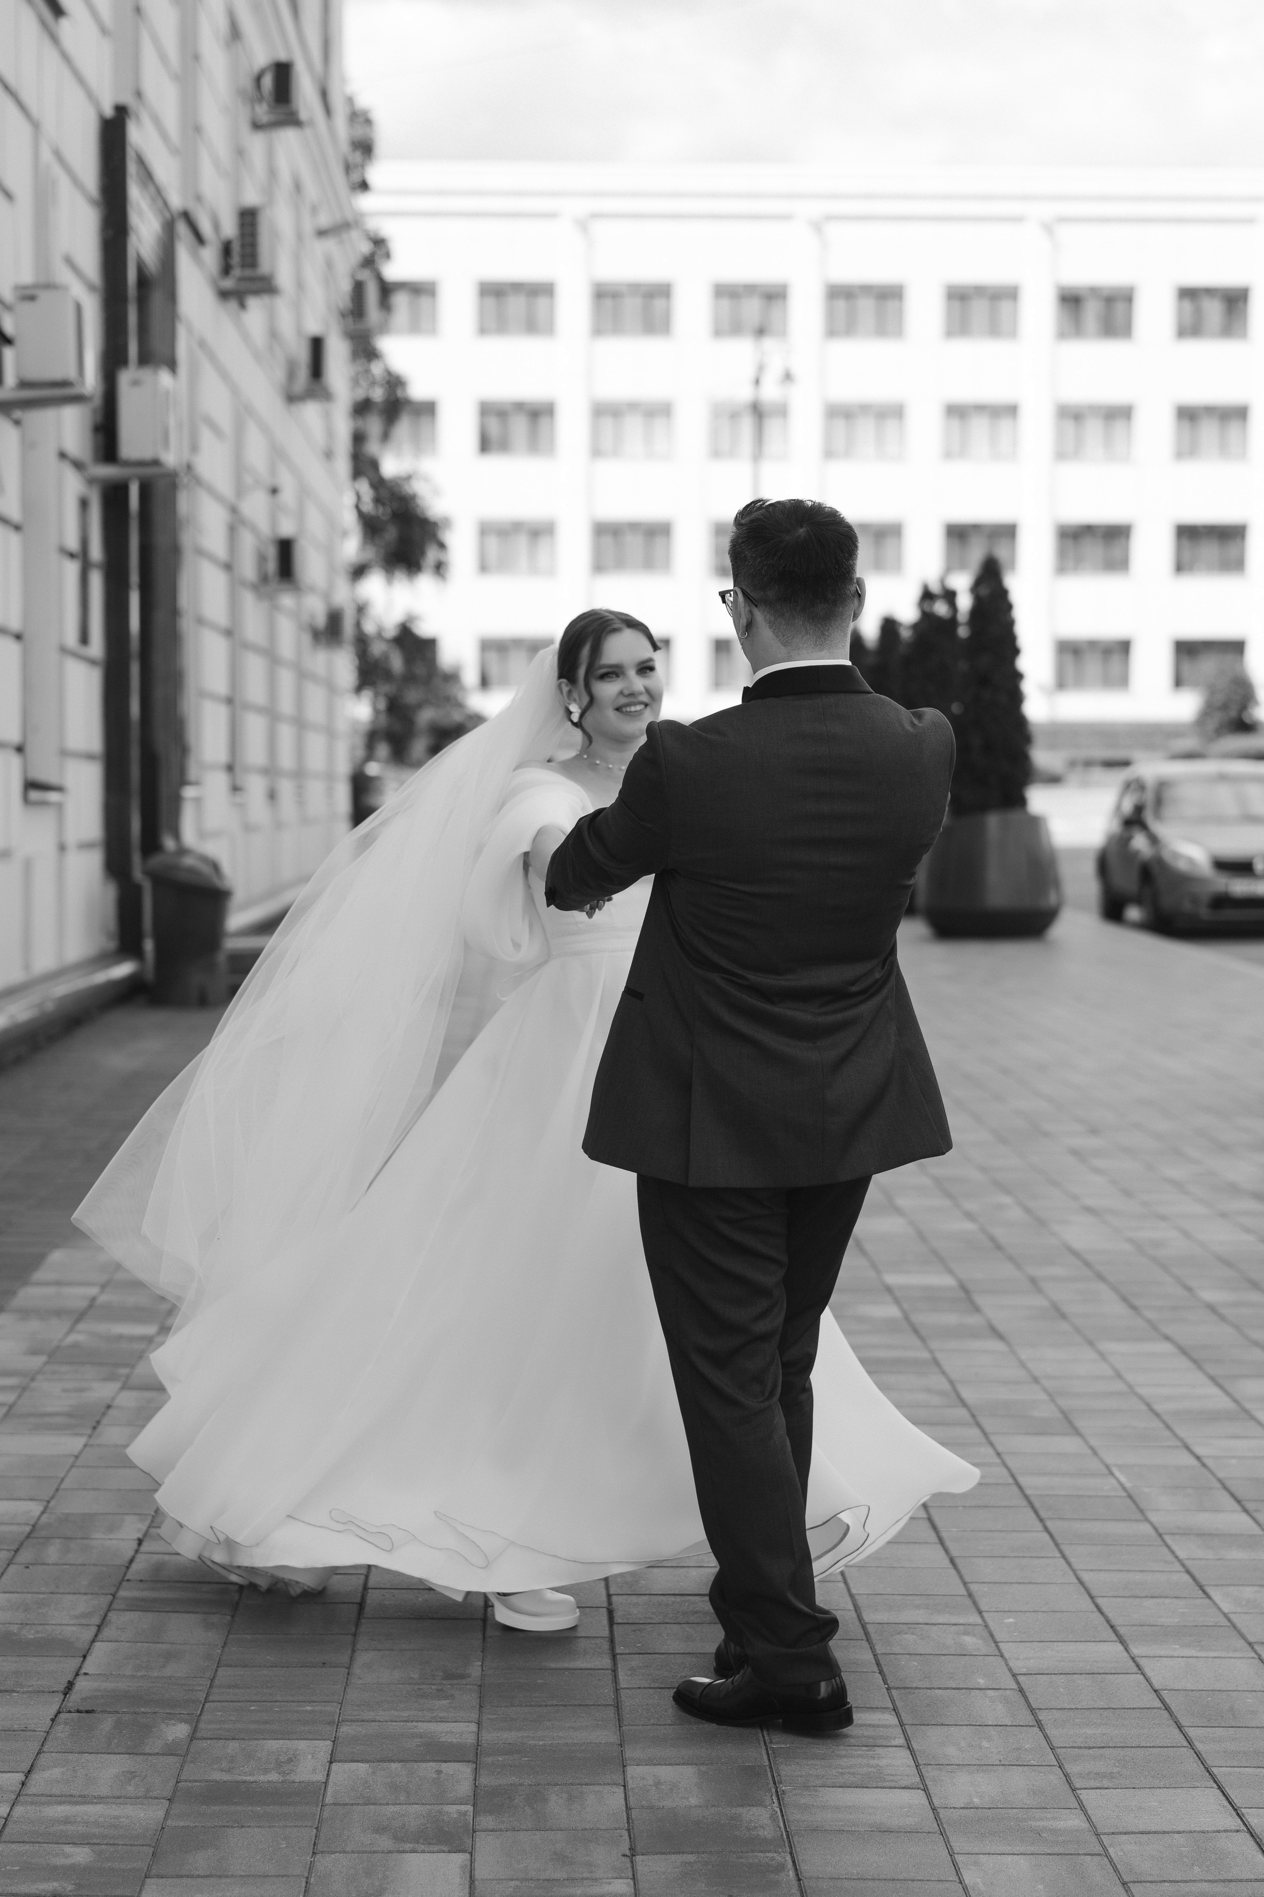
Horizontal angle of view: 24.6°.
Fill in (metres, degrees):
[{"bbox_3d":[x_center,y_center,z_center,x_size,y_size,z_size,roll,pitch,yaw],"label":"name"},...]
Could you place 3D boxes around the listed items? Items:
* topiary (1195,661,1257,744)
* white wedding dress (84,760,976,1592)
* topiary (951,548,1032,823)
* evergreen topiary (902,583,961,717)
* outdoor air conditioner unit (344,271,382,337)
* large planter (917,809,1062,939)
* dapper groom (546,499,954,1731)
[{"bbox_3d":[11.723,-4.300,57.000,1.300,2.700,1.300,0,4,-2],"label":"topiary"},{"bbox_3d":[-0.165,0.390,4.880,1.360,1.400,1.080,-2,4,-27],"label":"white wedding dress"},{"bbox_3d":[2.835,-2.090,22.900,0.650,2.080,0.650,0,4,-2],"label":"topiary"},{"bbox_3d":[2.693,-2.276,25.800,0.660,1.980,0.660,0,4,-2],"label":"evergreen topiary"},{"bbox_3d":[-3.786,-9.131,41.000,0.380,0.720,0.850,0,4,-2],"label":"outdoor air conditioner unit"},{"bbox_3d":[2.836,-0.612,23.000,1.140,0.990,1.140,0,4,-2],"label":"large planter"},{"bbox_3d":[0.185,0.240,4.380,0.570,1.800,0.600,-2,4,-26],"label":"dapper groom"}]

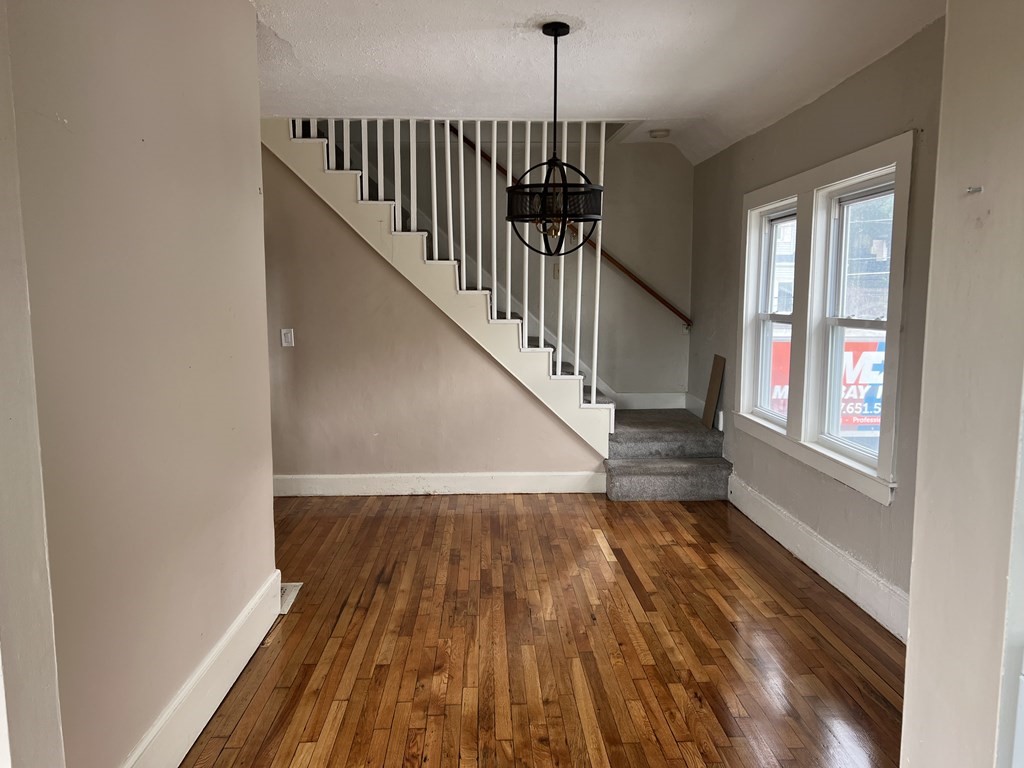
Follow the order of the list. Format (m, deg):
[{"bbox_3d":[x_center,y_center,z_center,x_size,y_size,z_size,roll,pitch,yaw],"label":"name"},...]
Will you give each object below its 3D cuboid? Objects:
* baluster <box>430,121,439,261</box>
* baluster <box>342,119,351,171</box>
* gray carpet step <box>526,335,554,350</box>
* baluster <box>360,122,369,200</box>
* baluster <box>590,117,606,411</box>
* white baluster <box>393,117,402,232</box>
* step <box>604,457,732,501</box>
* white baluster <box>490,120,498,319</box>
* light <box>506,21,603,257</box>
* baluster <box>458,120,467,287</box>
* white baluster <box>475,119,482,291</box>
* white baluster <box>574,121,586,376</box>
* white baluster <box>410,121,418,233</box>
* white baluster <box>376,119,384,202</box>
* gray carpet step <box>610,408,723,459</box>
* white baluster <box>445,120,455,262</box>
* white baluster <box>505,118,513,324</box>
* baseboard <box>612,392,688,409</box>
[{"bbox_3d":[-0.537,-1.329,5.293,0.032,0.939,0.032,-1,6,-2],"label":"baluster"},{"bbox_3d":[-1.125,-1.629,5.238,0.041,0.334,0.036,0,6,-2],"label":"baluster"},{"bbox_3d":[0.164,-0.207,5.866,0.259,0.196,0.927,0,7,-3],"label":"gray carpet step"},{"bbox_3d":[-1.004,-1.528,5.254,0.040,0.539,0.036,0,6,-2],"label":"baluster"},{"bbox_3d":[0.606,-0.828,5.390,0.032,1.948,0.032,1,6,-2],"label":"baluster"},{"bbox_3d":[-0.772,-1.409,5.218,0.037,0.739,0.037,0,7,-3],"label":"white baluster"},{"bbox_3d":[1.059,0.675,5.389,0.870,0.245,0.301,0,7,-3],"label":"step"},{"bbox_3d":[-0.121,-1.127,5.331,0.032,1.342,0.032,0,6,-2],"label":"white baluster"},{"bbox_3d":[0.197,-1.078,3.474,0.438,1.000,0.438,0,7,-3],"label":"light"},{"bbox_3d":[-0.338,-1.224,5.261,0.034,1.113,0.034,0,7,-3],"label":"baluster"},{"bbox_3d":[-0.228,-1.228,5.315,0.032,1.142,0.032,0,6,-2],"label":"white baluster"},{"bbox_3d":[0.471,-0.924,5.336,0.034,1.744,0.034,0,7,-3],"label":"white baluster"},{"bbox_3d":[-0.676,-1.426,5.277,0.040,0.747,0.036,0,6,-2],"label":"white baluster"},{"bbox_3d":[-0.882,-1.508,5.201,0.037,0.535,0.037,0,7,-3],"label":"white baluster"},{"bbox_3d":[1.090,0.377,5.974,0.798,0.210,0.980,0,6,-2],"label":"gray carpet step"},{"bbox_3d":[-0.432,-1.329,5.297,0.032,0.939,0.032,-2,6,-2],"label":"white baluster"},{"bbox_3d":[-0.017,-1.126,5.334,0.032,1.346,0.032,0,6,-2],"label":"white baluster"},{"bbox_3d":[1.152,0.139,6.416,0.635,0.139,0.020,0,7,-3],"label":"baseboard"}]

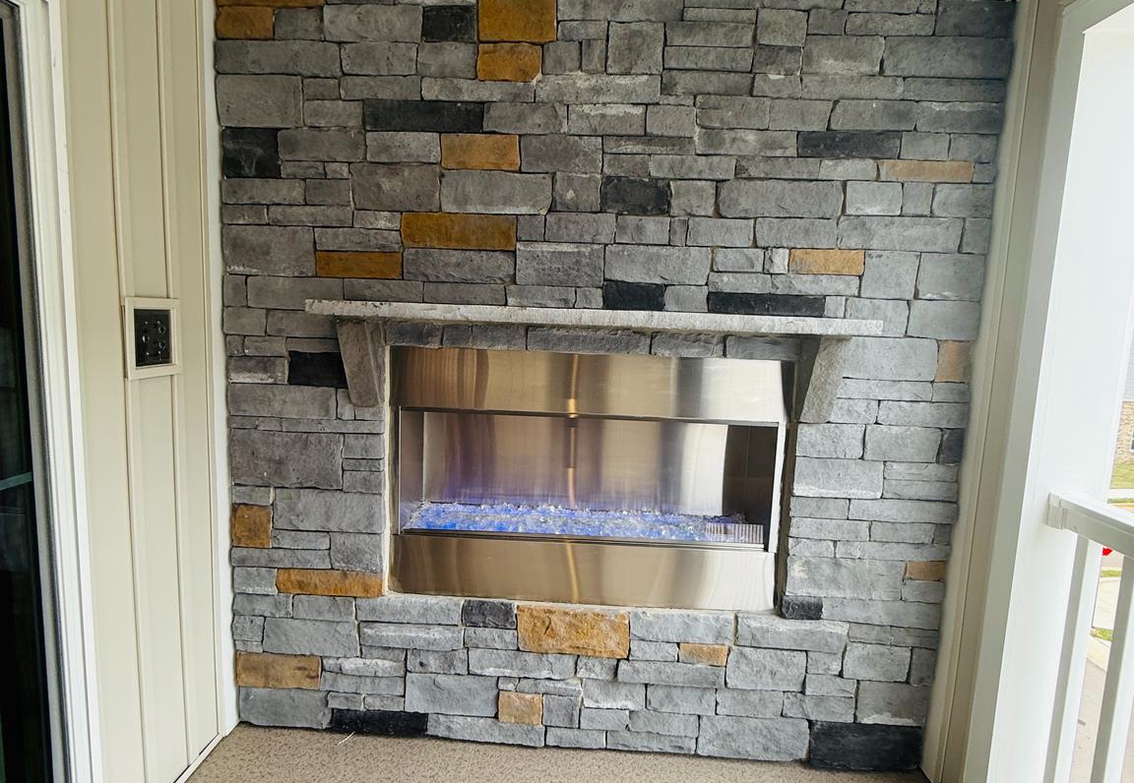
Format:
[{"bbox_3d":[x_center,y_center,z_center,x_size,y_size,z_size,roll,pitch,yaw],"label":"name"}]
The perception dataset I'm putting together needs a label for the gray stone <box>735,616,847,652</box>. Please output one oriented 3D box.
[{"bbox_3d":[0.712,0.765,1.957,0.349,0.103,0.060,2,7,2],"label":"gray stone"}]

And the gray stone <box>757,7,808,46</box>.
[{"bbox_3d":[0.605,-1.024,1.747,0.136,0.094,0.070,2,7,2],"label":"gray stone"}]

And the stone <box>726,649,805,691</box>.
[{"bbox_3d":[0.639,0.894,1.997,0.244,0.128,0.060,2,6,2],"label":"stone"}]

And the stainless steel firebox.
[{"bbox_3d":[0.059,0.259,2.107,1.234,0.800,0.360,2,7,2],"label":"stainless steel firebox"}]

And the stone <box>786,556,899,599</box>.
[{"bbox_3d":[0.877,0.587,1.950,0.344,0.122,0.060,2,7,2],"label":"stone"}]

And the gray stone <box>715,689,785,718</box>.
[{"bbox_3d":[0.583,0.993,1.979,0.211,0.086,0.070,2,7,2],"label":"gray stone"}]

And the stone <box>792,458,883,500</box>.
[{"bbox_3d":[0.838,0.267,1.923,0.269,0.119,0.060,2,6,2],"label":"stone"}]

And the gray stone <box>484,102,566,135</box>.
[{"bbox_3d":[-0.117,-0.790,1.786,0.237,0.080,0.055,2,7,2],"label":"gray stone"}]

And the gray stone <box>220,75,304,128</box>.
[{"bbox_3d":[-0.919,-0.873,1.858,0.255,0.149,0.060,2,7,2],"label":"gray stone"}]

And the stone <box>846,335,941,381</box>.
[{"bbox_3d":[0.951,-0.099,1.845,0.300,0.122,0.060,2,7,2],"label":"stone"}]

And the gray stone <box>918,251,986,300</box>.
[{"bbox_3d":[1.121,-0.337,1.803,0.191,0.131,0.055,2,7,2],"label":"gray stone"}]

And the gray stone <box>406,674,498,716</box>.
[{"bbox_3d":[-0.382,1.003,2.052,0.306,0.129,0.060,2,7,2],"label":"gray stone"}]

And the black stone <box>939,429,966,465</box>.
[{"bbox_3d":[1.173,0.162,1.886,0.069,0.111,0.060,2,7,2],"label":"black stone"}]

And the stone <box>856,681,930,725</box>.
[{"bbox_3d":[1.038,0.994,1.971,0.227,0.141,0.060,2,7,2],"label":"stone"}]

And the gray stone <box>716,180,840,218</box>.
[{"bbox_3d":[0.617,-0.559,1.791,0.355,0.102,0.055,2,7,2],"label":"gray stone"}]

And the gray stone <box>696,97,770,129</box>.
[{"bbox_3d":[0.476,-0.800,1.779,0.205,0.086,0.070,2,7,2],"label":"gray stone"}]

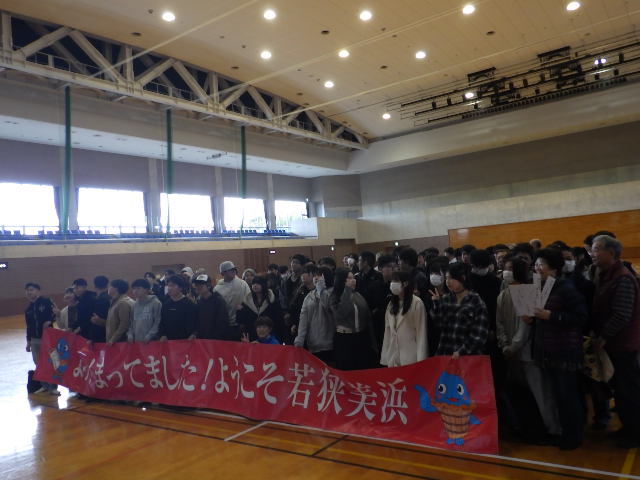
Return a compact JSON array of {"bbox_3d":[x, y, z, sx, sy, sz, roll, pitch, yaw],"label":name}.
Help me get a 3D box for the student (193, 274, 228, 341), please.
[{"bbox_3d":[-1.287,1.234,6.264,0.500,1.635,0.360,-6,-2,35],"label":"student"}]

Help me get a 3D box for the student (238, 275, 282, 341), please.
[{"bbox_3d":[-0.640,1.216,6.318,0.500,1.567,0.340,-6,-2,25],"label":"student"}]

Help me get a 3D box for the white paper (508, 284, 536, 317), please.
[{"bbox_3d":[1.612,0.475,4.100,0.210,0.270,0.020,-14,-10,24],"label":"white paper"}]

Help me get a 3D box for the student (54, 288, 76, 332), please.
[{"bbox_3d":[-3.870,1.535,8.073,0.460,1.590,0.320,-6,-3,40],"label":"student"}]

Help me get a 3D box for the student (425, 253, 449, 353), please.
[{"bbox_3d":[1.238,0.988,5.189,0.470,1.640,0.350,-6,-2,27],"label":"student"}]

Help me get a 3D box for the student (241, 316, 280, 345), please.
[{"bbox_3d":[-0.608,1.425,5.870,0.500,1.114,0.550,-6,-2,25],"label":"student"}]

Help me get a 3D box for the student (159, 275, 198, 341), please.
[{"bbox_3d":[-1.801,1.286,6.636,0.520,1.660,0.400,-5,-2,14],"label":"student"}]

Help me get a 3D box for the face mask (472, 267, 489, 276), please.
[{"bbox_3d":[1.545,0.303,4.985,0.150,0.100,0.080,-6,-2,27],"label":"face mask"}]

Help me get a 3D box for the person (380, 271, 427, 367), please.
[{"bbox_3d":[0.882,1.059,4.985,0.480,1.533,0.320,-6,-2,34],"label":"person"}]

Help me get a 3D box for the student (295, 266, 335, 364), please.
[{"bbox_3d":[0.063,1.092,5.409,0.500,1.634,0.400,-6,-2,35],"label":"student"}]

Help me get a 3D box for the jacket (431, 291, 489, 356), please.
[{"bbox_3d":[1.204,0.764,4.470,0.520,0.640,0.380,-7,-3,40],"label":"jacket"}]

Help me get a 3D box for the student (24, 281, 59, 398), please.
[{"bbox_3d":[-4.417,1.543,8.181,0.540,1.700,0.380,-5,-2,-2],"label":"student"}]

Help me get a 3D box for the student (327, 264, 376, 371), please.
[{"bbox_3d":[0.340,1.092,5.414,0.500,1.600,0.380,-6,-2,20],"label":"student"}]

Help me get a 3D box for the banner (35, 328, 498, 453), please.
[{"bbox_3d":[-1.384,1.572,6.034,6.757,0.900,0.220,-6,-2,33],"label":"banner"}]

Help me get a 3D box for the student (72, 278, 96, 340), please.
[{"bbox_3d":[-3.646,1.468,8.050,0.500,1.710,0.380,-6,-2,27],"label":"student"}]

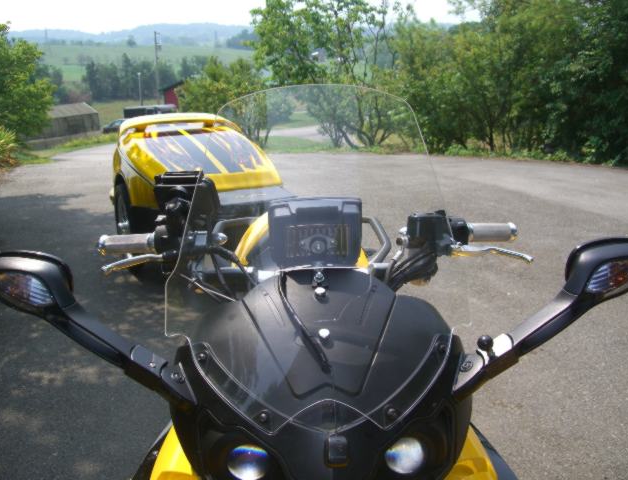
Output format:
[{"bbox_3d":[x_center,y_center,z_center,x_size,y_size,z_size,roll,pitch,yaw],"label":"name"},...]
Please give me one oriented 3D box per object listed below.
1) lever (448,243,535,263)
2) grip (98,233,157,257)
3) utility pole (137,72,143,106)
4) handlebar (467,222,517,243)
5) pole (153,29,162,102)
[{"bbox_3d":[0.349,0.025,1.364,0.178,0.026,0.034,8,10,-19],"label":"lever"},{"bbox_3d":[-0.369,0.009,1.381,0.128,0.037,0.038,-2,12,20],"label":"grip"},{"bbox_3d":[-17.446,-14.884,70.585,0.380,3.689,0.380,0,13,0],"label":"utility pole"},{"bbox_3d":[0.360,-0.015,1.415,0.125,0.037,0.038,-2,12,-26],"label":"handlebar"},{"bbox_3d":[-17.927,-19.190,80.016,0.900,8.746,0.600,0,13,0],"label":"pole"}]

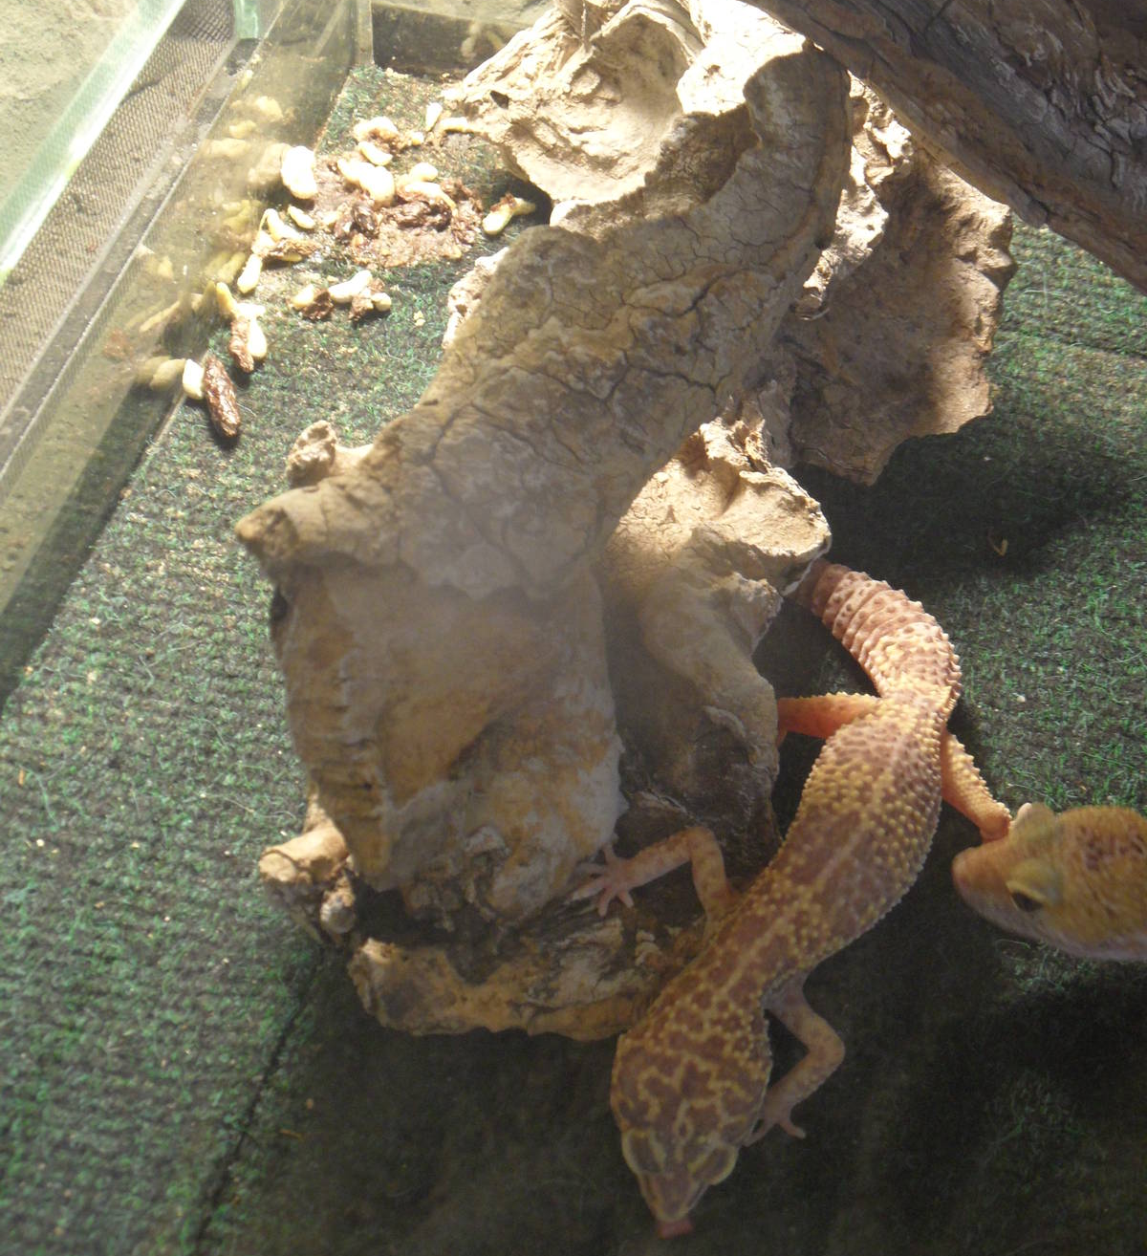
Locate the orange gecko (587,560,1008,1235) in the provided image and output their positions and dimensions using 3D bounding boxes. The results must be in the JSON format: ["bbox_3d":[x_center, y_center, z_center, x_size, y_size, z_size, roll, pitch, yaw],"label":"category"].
[{"bbox_3d":[0.036,0.041,0.481,0.073,0.030,0.147,18,53,13],"label":"orange gecko"}]

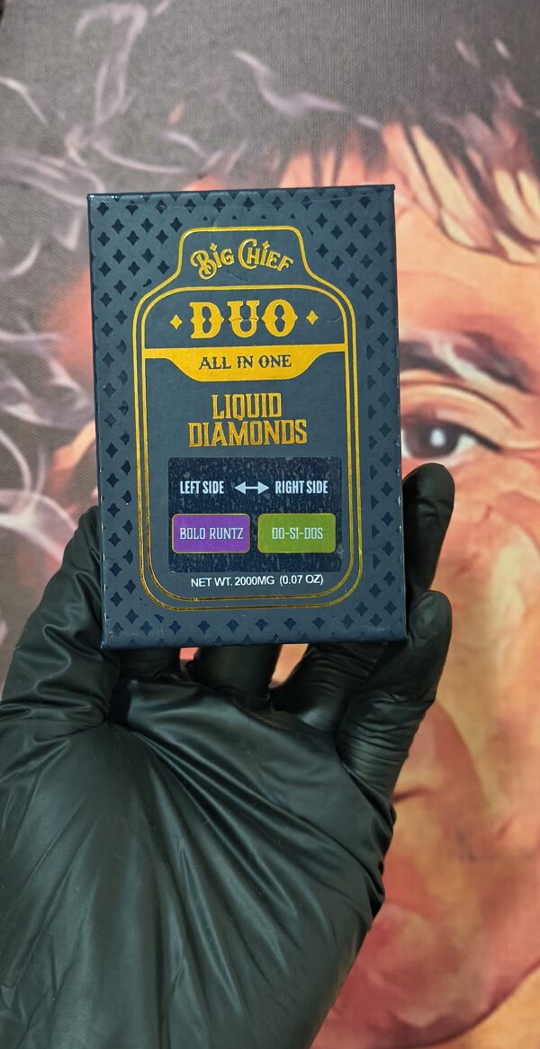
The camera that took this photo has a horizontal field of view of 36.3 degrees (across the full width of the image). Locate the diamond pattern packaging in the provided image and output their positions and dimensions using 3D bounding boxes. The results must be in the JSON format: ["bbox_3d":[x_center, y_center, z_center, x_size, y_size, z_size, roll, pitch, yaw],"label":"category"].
[{"bbox_3d":[-0.006,-0.028,0.229,0.080,0.024,0.119,-1,91,1],"label":"diamond pattern packaging"}]

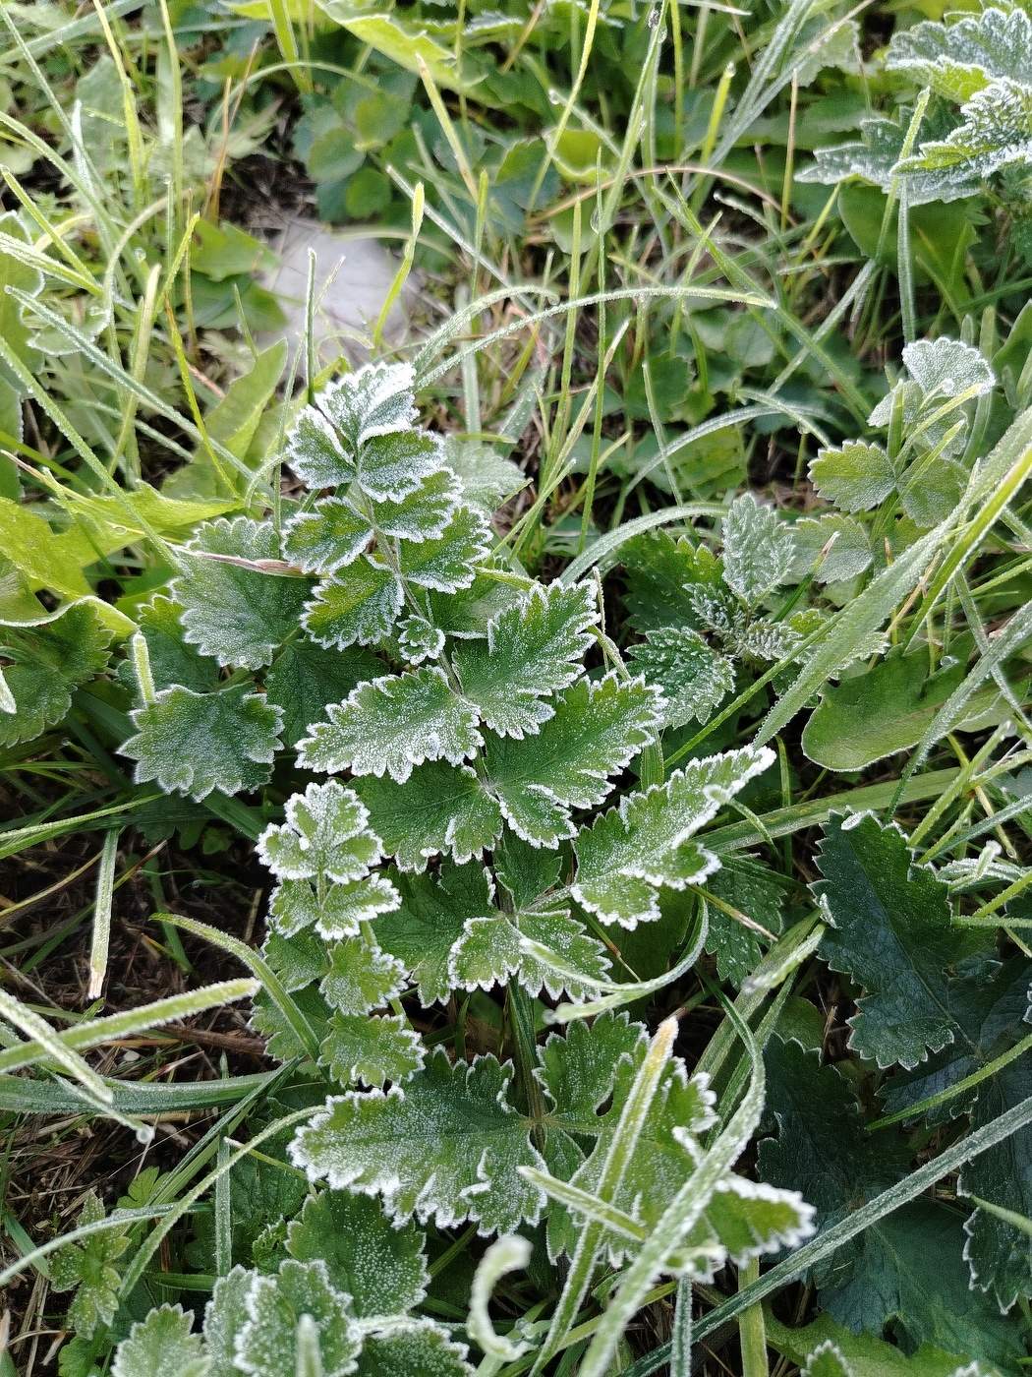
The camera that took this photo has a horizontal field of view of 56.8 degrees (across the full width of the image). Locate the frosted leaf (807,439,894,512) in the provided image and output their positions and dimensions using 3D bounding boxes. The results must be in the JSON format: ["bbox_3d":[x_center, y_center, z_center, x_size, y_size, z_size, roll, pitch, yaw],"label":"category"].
[{"bbox_3d":[0.162,-0.103,0.460,0.041,0.012,0.036,15,84,14],"label":"frosted leaf"}]

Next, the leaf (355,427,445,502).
[{"bbox_3d":[-0.049,-0.097,0.411,0.042,0.014,0.046,-15,57,-17],"label":"leaf"}]

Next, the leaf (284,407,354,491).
[{"bbox_3d":[-0.085,-0.102,0.410,0.058,0.014,0.036,35,66,30],"label":"leaf"}]

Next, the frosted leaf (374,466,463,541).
[{"bbox_3d":[-0.038,-0.070,0.375,0.039,0.013,0.024,-27,83,-8],"label":"frosted leaf"}]

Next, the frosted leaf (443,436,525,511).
[{"bbox_3d":[-0.019,-0.109,0.476,0.042,0.014,0.059,-19,58,-20],"label":"frosted leaf"}]

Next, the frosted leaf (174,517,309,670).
[{"bbox_3d":[-0.126,-0.045,0.436,0.064,0.020,0.094,-36,60,-16],"label":"frosted leaf"}]

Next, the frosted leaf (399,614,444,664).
[{"bbox_3d":[-0.039,-0.021,0.395,0.019,0.009,0.020,-17,67,0],"label":"frosted leaf"}]

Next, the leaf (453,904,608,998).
[{"bbox_3d":[0.005,0.103,0.370,0.061,0.014,0.033,-5,74,-2],"label":"leaf"}]

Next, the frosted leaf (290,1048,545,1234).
[{"bbox_3d":[-0.037,0.169,0.356,0.096,0.024,0.060,-6,69,5],"label":"frosted leaf"}]

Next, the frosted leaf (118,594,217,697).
[{"bbox_3d":[-0.164,-0.020,0.455,0.055,0.015,0.083,-36,57,-19],"label":"frosted leaf"}]

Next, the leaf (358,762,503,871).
[{"bbox_3d":[-0.036,0.052,0.406,0.058,0.018,0.060,-11,53,-5],"label":"leaf"}]

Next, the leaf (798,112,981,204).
[{"bbox_3d":[0.214,-0.305,0.550,0.101,0.022,0.059,-3,78,8],"label":"leaf"}]

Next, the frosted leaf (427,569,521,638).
[{"bbox_3d":[-0.017,-0.037,0.444,0.060,0.013,0.039,-36,63,-26],"label":"frosted leaf"}]

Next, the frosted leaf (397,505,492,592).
[{"bbox_3d":[-0.026,-0.051,0.369,0.041,0.013,0.028,-28,81,-8],"label":"frosted leaf"}]

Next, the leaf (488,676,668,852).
[{"bbox_3d":[0.024,0.029,0.387,0.077,0.021,0.050,-27,70,-7],"label":"leaf"}]

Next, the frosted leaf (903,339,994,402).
[{"bbox_3d":[0.228,-0.169,0.504,0.049,0.013,0.045,11,66,12],"label":"frosted leaf"}]

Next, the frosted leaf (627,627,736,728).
[{"bbox_3d":[0.065,-0.004,0.386,0.043,0.017,0.047,-38,74,-5],"label":"frosted leaf"}]

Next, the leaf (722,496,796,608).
[{"bbox_3d":[0.119,-0.068,0.468,0.036,0.013,0.059,2,75,1],"label":"leaf"}]

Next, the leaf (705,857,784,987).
[{"bbox_3d":[0.096,0.098,0.401,0.034,0.015,0.056,-13,88,-8],"label":"leaf"}]

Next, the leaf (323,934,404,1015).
[{"bbox_3d":[-0.051,0.096,0.320,0.027,0.012,0.024,8,64,-1],"label":"leaf"}]

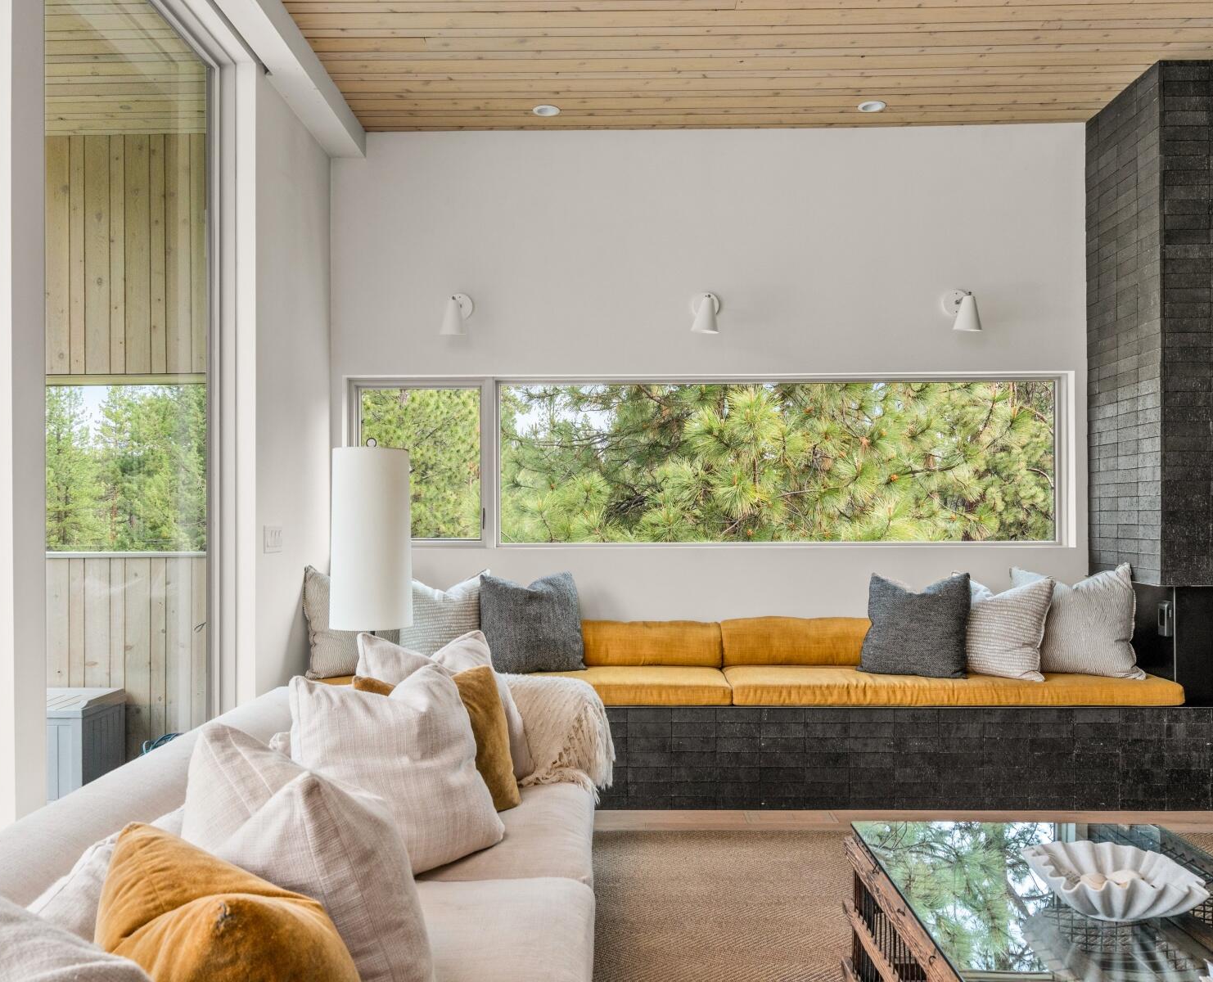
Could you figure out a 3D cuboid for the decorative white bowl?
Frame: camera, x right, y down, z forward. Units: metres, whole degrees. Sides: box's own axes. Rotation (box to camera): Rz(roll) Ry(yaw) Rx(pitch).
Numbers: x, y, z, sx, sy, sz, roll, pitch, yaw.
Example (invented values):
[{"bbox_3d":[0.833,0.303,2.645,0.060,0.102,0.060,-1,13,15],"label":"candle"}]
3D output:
[{"bbox_3d":[1.163,0.902,2.250,0.370,0.105,0.285,0,0,43],"label":"decorative white bowl"}]

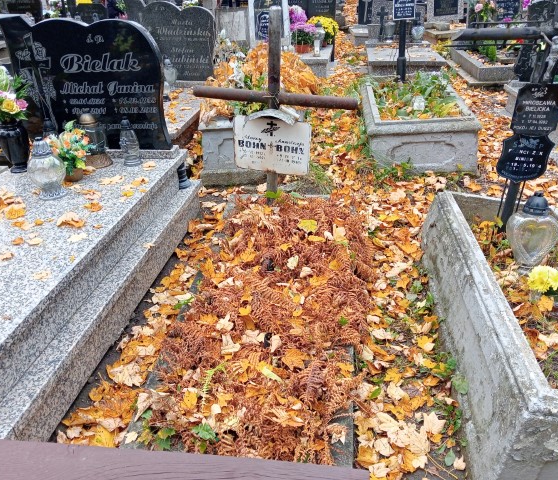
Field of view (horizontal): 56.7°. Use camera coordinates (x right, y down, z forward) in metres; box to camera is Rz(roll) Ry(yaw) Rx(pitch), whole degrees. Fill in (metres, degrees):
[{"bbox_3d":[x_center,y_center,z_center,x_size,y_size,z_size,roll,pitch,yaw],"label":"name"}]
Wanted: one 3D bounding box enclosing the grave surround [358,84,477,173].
[{"bbox_3d":[1.221,-1.080,4.820,0.876,0.393,1.651,1,28,5],"label":"grave surround"}]

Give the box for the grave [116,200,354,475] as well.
[{"bbox_3d":[-0.024,0.226,2.648,0.876,0.221,2.154,2,28,7],"label":"grave"}]

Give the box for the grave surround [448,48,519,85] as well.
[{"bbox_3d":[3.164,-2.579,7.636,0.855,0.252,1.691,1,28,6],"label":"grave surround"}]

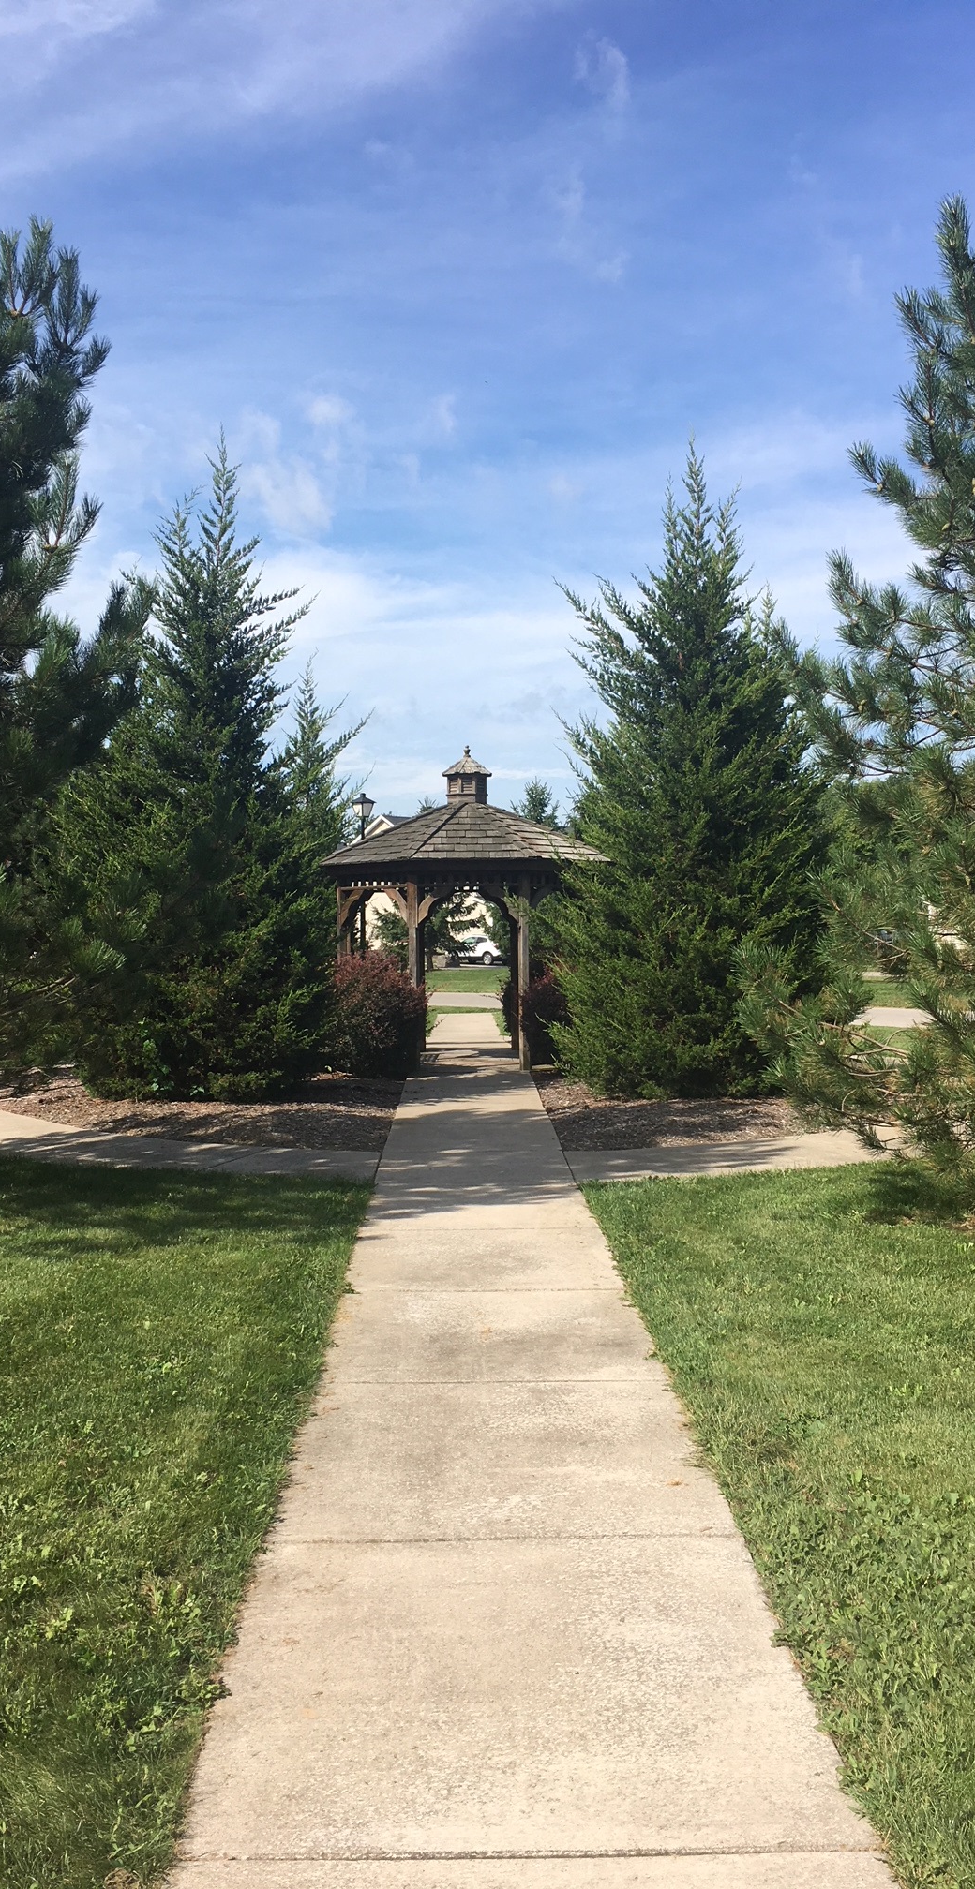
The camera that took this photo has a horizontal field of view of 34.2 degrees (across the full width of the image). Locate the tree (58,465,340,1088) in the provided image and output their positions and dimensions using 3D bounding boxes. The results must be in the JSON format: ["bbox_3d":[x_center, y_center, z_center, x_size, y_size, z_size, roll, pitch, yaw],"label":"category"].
[{"bbox_3d":[-2.740,-1.690,14.750,2.750,6.000,2.700,0,1,-1],"label":"tree"}]

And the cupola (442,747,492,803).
[{"bbox_3d":[-0.215,-1.850,17.300,0.530,0.635,0.530,0,1,-1],"label":"cupola"}]

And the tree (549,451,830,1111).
[{"bbox_3d":[1.850,-1.690,14.800,2.700,6.000,2.700,0,1,-1],"label":"tree"}]

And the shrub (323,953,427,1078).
[{"bbox_3d":[-1.157,0.690,15.800,1.120,1.200,1.100,0,1,-1],"label":"shrub"}]

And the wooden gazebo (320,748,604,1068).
[{"bbox_3d":[-0.215,-0.455,17.300,3.080,3.420,3.080,0,1,-1],"label":"wooden gazebo"}]

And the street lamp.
[{"bbox_3d":[-2.210,-0.520,28.000,0.400,4.300,0.400,0,1,-1],"label":"street lamp"}]

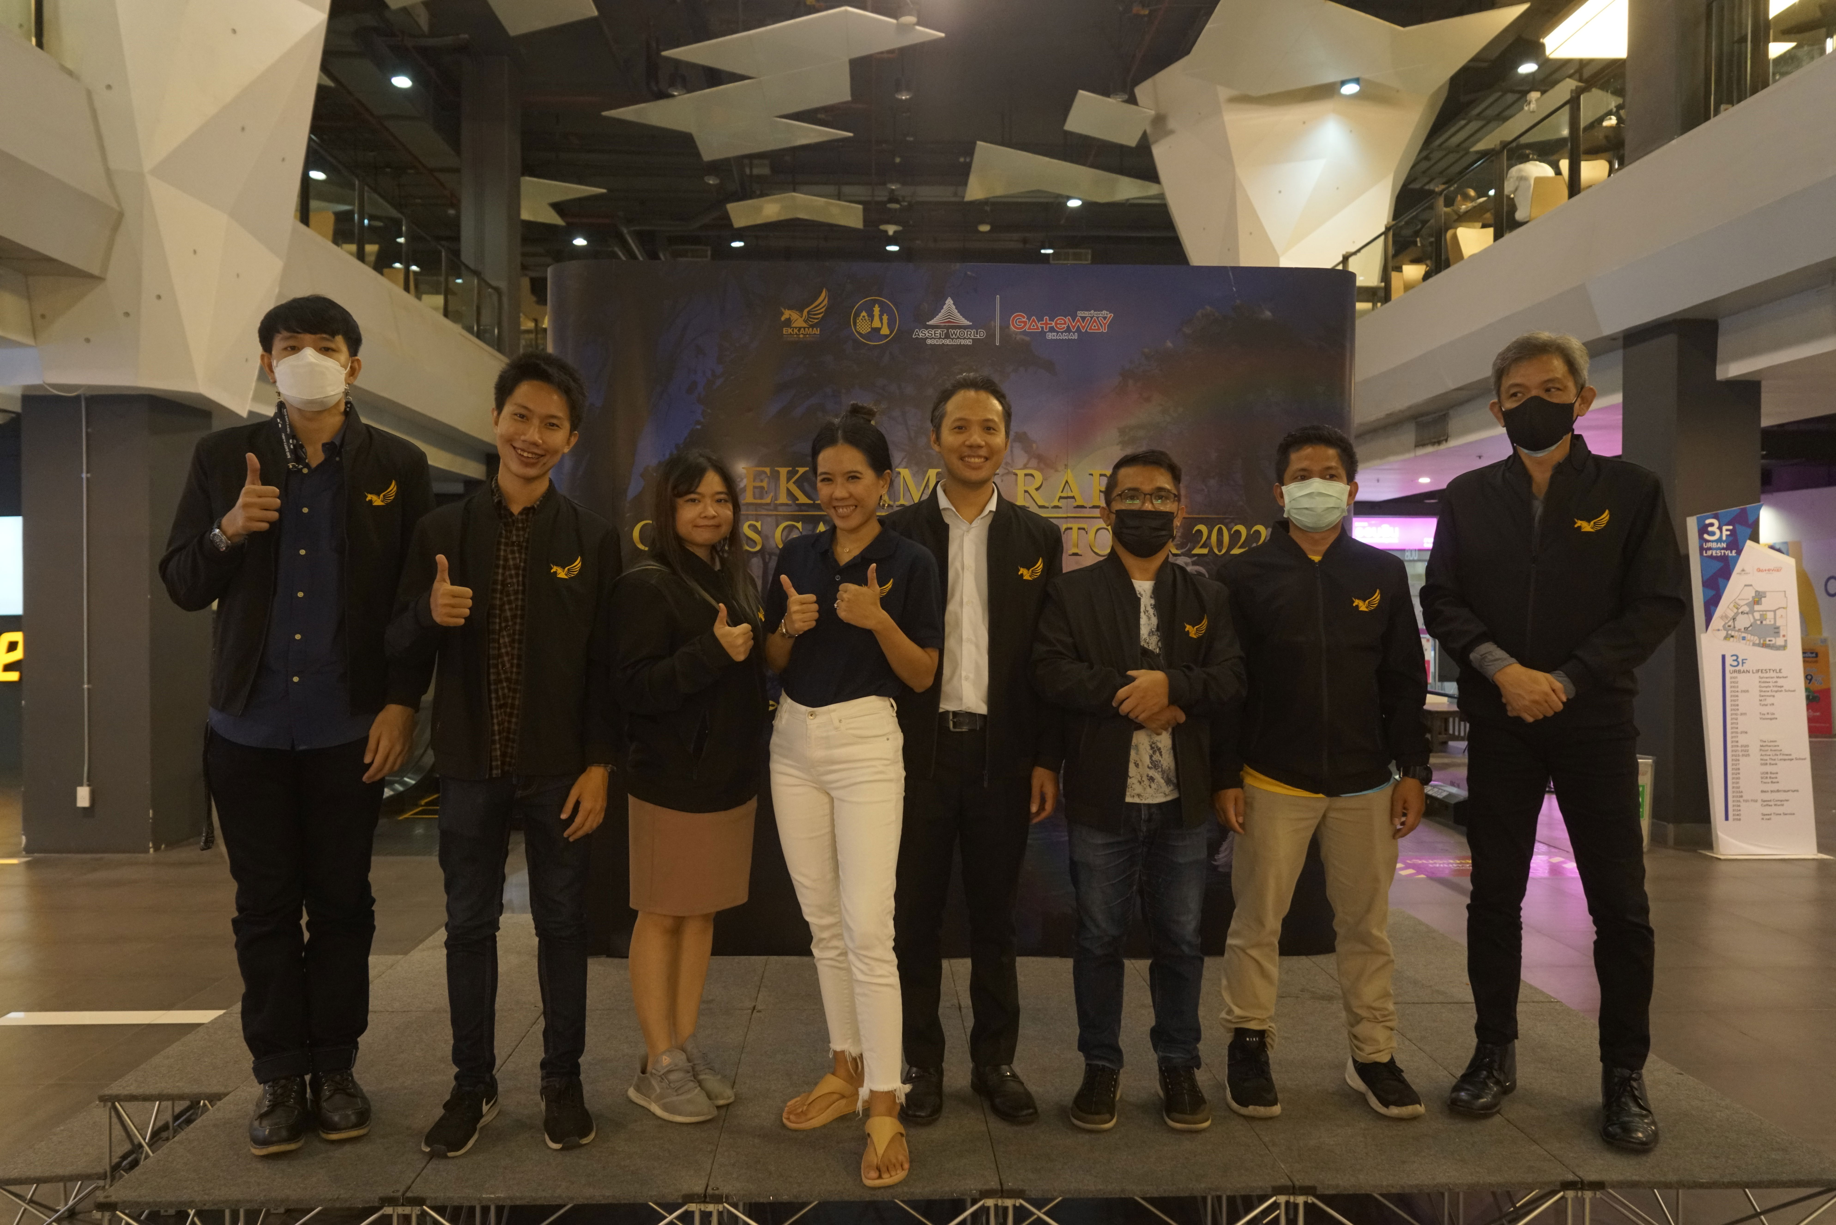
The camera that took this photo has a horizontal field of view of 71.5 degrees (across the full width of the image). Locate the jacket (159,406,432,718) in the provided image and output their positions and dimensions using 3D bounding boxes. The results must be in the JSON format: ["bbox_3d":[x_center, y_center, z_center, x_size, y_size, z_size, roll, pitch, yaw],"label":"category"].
[{"bbox_3d":[-1.389,-0.113,2.879,0.575,0.700,0.360,0,1,-20],"label":"jacket"}]

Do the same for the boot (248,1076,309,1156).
[{"bbox_3d":[-1.435,1.086,2.876,0.110,0.145,0.295,0,1,-24],"label":"boot"}]

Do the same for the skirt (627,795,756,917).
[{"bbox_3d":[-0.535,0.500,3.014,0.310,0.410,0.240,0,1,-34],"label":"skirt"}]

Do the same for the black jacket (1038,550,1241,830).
[{"bbox_3d":[0.511,0.192,2.962,0.480,0.630,0.290,0,1,-1],"label":"black jacket"}]

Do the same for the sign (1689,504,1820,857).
[{"bbox_3d":[5.471,0.445,8.323,0.800,2.260,0.240,0,1,-2],"label":"sign"}]

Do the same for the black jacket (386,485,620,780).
[{"bbox_3d":[-0.930,0.046,2.851,0.510,0.670,0.360,0,1,-14],"label":"black jacket"}]

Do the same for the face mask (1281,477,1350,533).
[{"bbox_3d":[0.936,-0.253,2.997,0.153,0.130,0.100,0,1,15],"label":"face mask"}]

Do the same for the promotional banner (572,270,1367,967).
[{"bbox_3d":[0.120,-0.007,4.290,2.660,2.260,0.300,0,1,-3],"label":"promotional banner"}]

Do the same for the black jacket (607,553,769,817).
[{"bbox_3d":[-0.531,0.163,2.973,0.380,0.580,0.320,0,1,-32],"label":"black jacket"}]

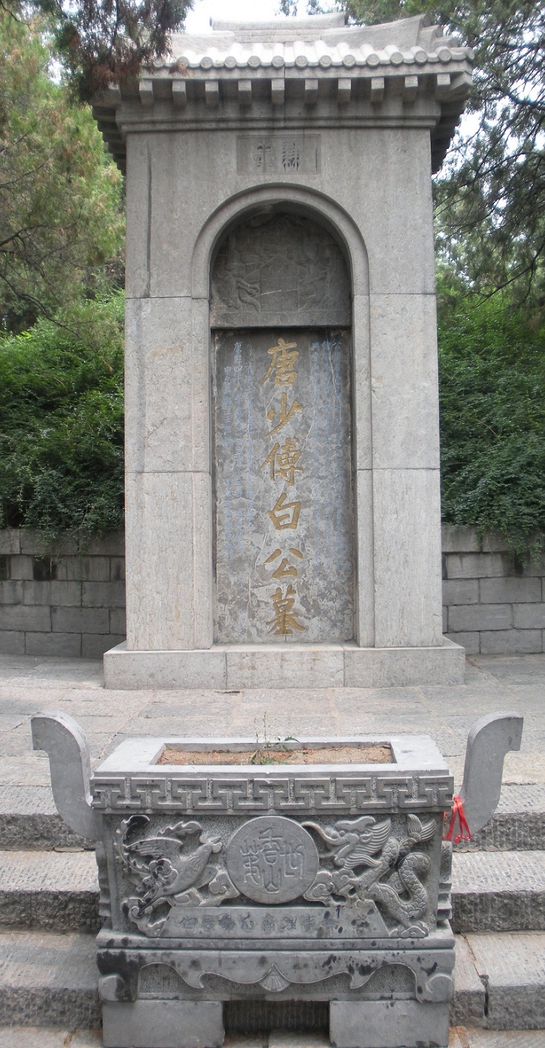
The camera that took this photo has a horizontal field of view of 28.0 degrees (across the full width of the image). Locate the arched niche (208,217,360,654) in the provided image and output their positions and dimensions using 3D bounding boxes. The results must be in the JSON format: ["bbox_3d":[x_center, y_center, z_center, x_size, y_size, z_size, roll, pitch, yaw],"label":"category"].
[{"bbox_3d":[0.070,-0.632,7.050,0.930,2.830,0.280,-1,0,1],"label":"arched niche"}]

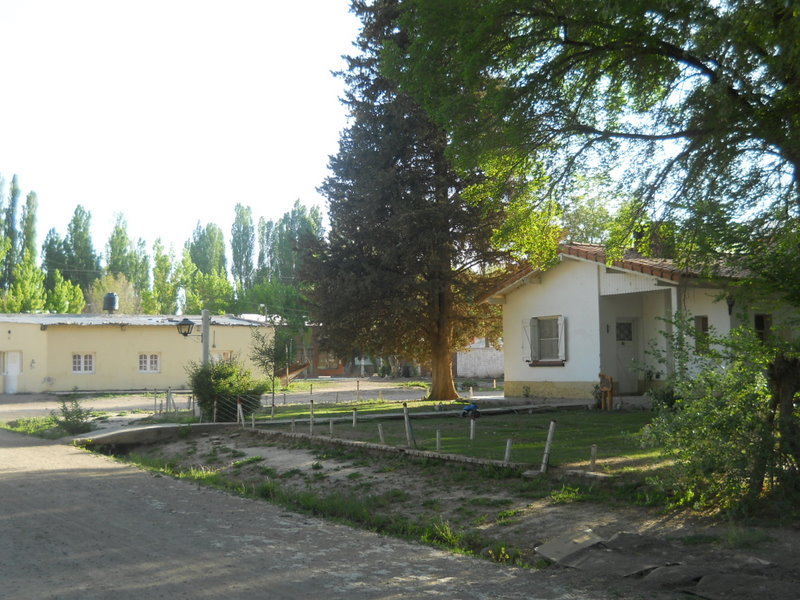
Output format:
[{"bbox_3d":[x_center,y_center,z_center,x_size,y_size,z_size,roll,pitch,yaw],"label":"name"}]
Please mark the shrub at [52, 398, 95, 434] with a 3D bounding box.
[{"bbox_3d":[-6.445,2.291,20.024,0.850,0.700,0.780,-1,-4,0],"label":"shrub"}]

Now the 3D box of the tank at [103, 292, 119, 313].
[{"bbox_3d":[-16.199,0.112,57.000,0.860,1.030,0.860,-1,-4,0],"label":"tank"}]

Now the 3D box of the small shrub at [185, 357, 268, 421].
[{"bbox_3d":[-3.932,2.004,23.051,1.800,1.450,1.700,-1,-4,0],"label":"small shrub"}]

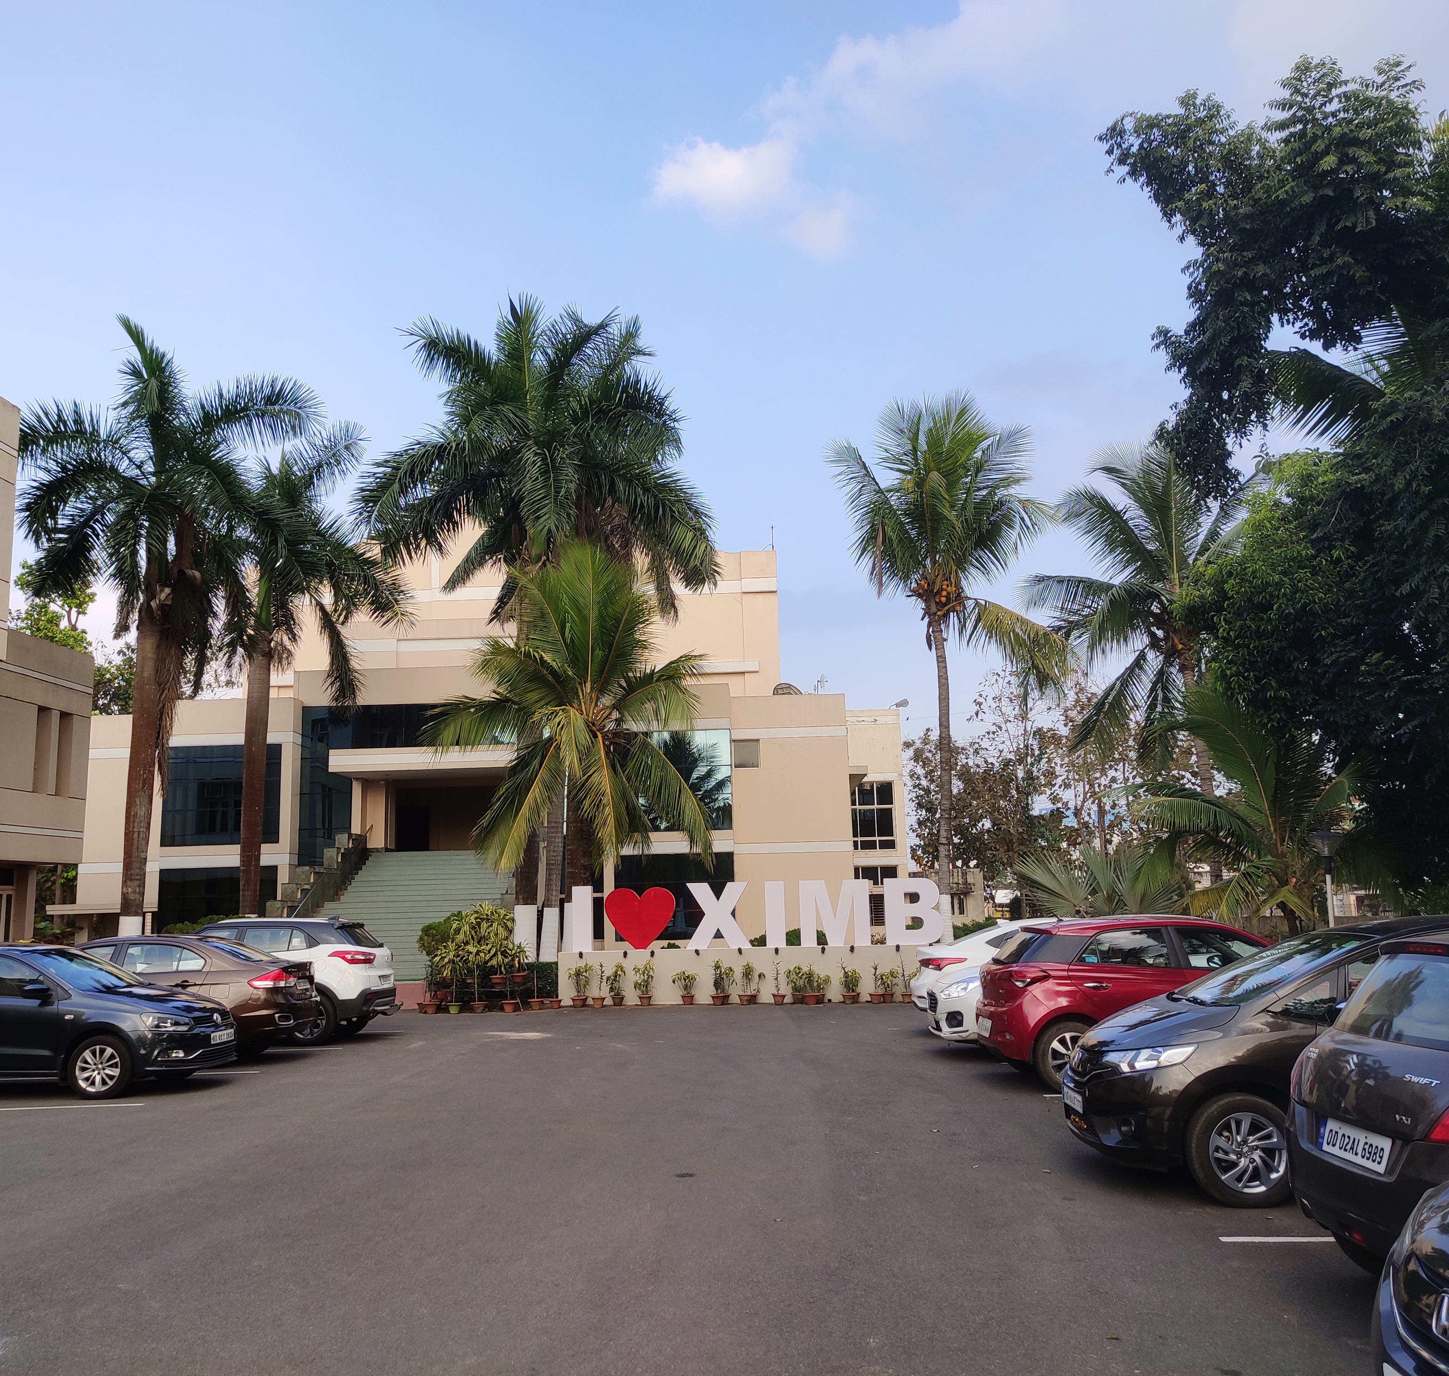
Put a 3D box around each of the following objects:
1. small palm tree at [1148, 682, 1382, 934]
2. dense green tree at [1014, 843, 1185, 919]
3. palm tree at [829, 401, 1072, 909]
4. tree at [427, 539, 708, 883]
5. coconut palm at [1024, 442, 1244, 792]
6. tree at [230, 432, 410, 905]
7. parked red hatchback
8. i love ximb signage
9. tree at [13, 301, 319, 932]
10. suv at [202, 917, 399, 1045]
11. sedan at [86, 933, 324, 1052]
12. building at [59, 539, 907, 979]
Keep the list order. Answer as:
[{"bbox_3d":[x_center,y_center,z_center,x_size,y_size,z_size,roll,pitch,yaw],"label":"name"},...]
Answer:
[{"bbox_3d":[9.135,2.585,22.289,4.400,5.270,4.300,-2,-10,4],"label":"small palm tree"},{"bbox_3d":[6.482,3.958,22.636,2.970,2.590,3.000,-1,-9,0],"label":"dense green tree"},{"bbox_3d":[4.973,-0.191,29.170,5.300,13.262,5.300,-2,-10,4],"label":"palm tree"},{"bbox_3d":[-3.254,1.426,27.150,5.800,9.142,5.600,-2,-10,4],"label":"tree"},{"bbox_3d":[8.727,0.321,26.253,5.370,10.820,6.000,-1,-9,0],"label":"coconut palm"},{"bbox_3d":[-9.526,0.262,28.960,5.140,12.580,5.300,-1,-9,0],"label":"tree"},{"bbox_3d":[4.430,2.928,12.565,3.985,1.505,1.740,-2,-9,2],"label":"parked red hatchback"},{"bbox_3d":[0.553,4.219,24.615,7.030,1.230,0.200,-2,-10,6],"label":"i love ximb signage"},{"bbox_3d":[-10.381,-0.696,24.458,5.700,13.080,5.700,-1,-9,0],"label":"tree"},{"bbox_3d":[-6.863,4.202,19.002,4.270,1.650,1.780,-2,-10,4],"label":"suv"},{"bbox_3d":[-7.216,3.751,15.909,4.490,1.485,1.730,-2,-9,2],"label":"sedan"},{"bbox_3d":[-5.206,1.879,38.200,22.000,12.700,17.000,-2,-10,4],"label":"building"}]

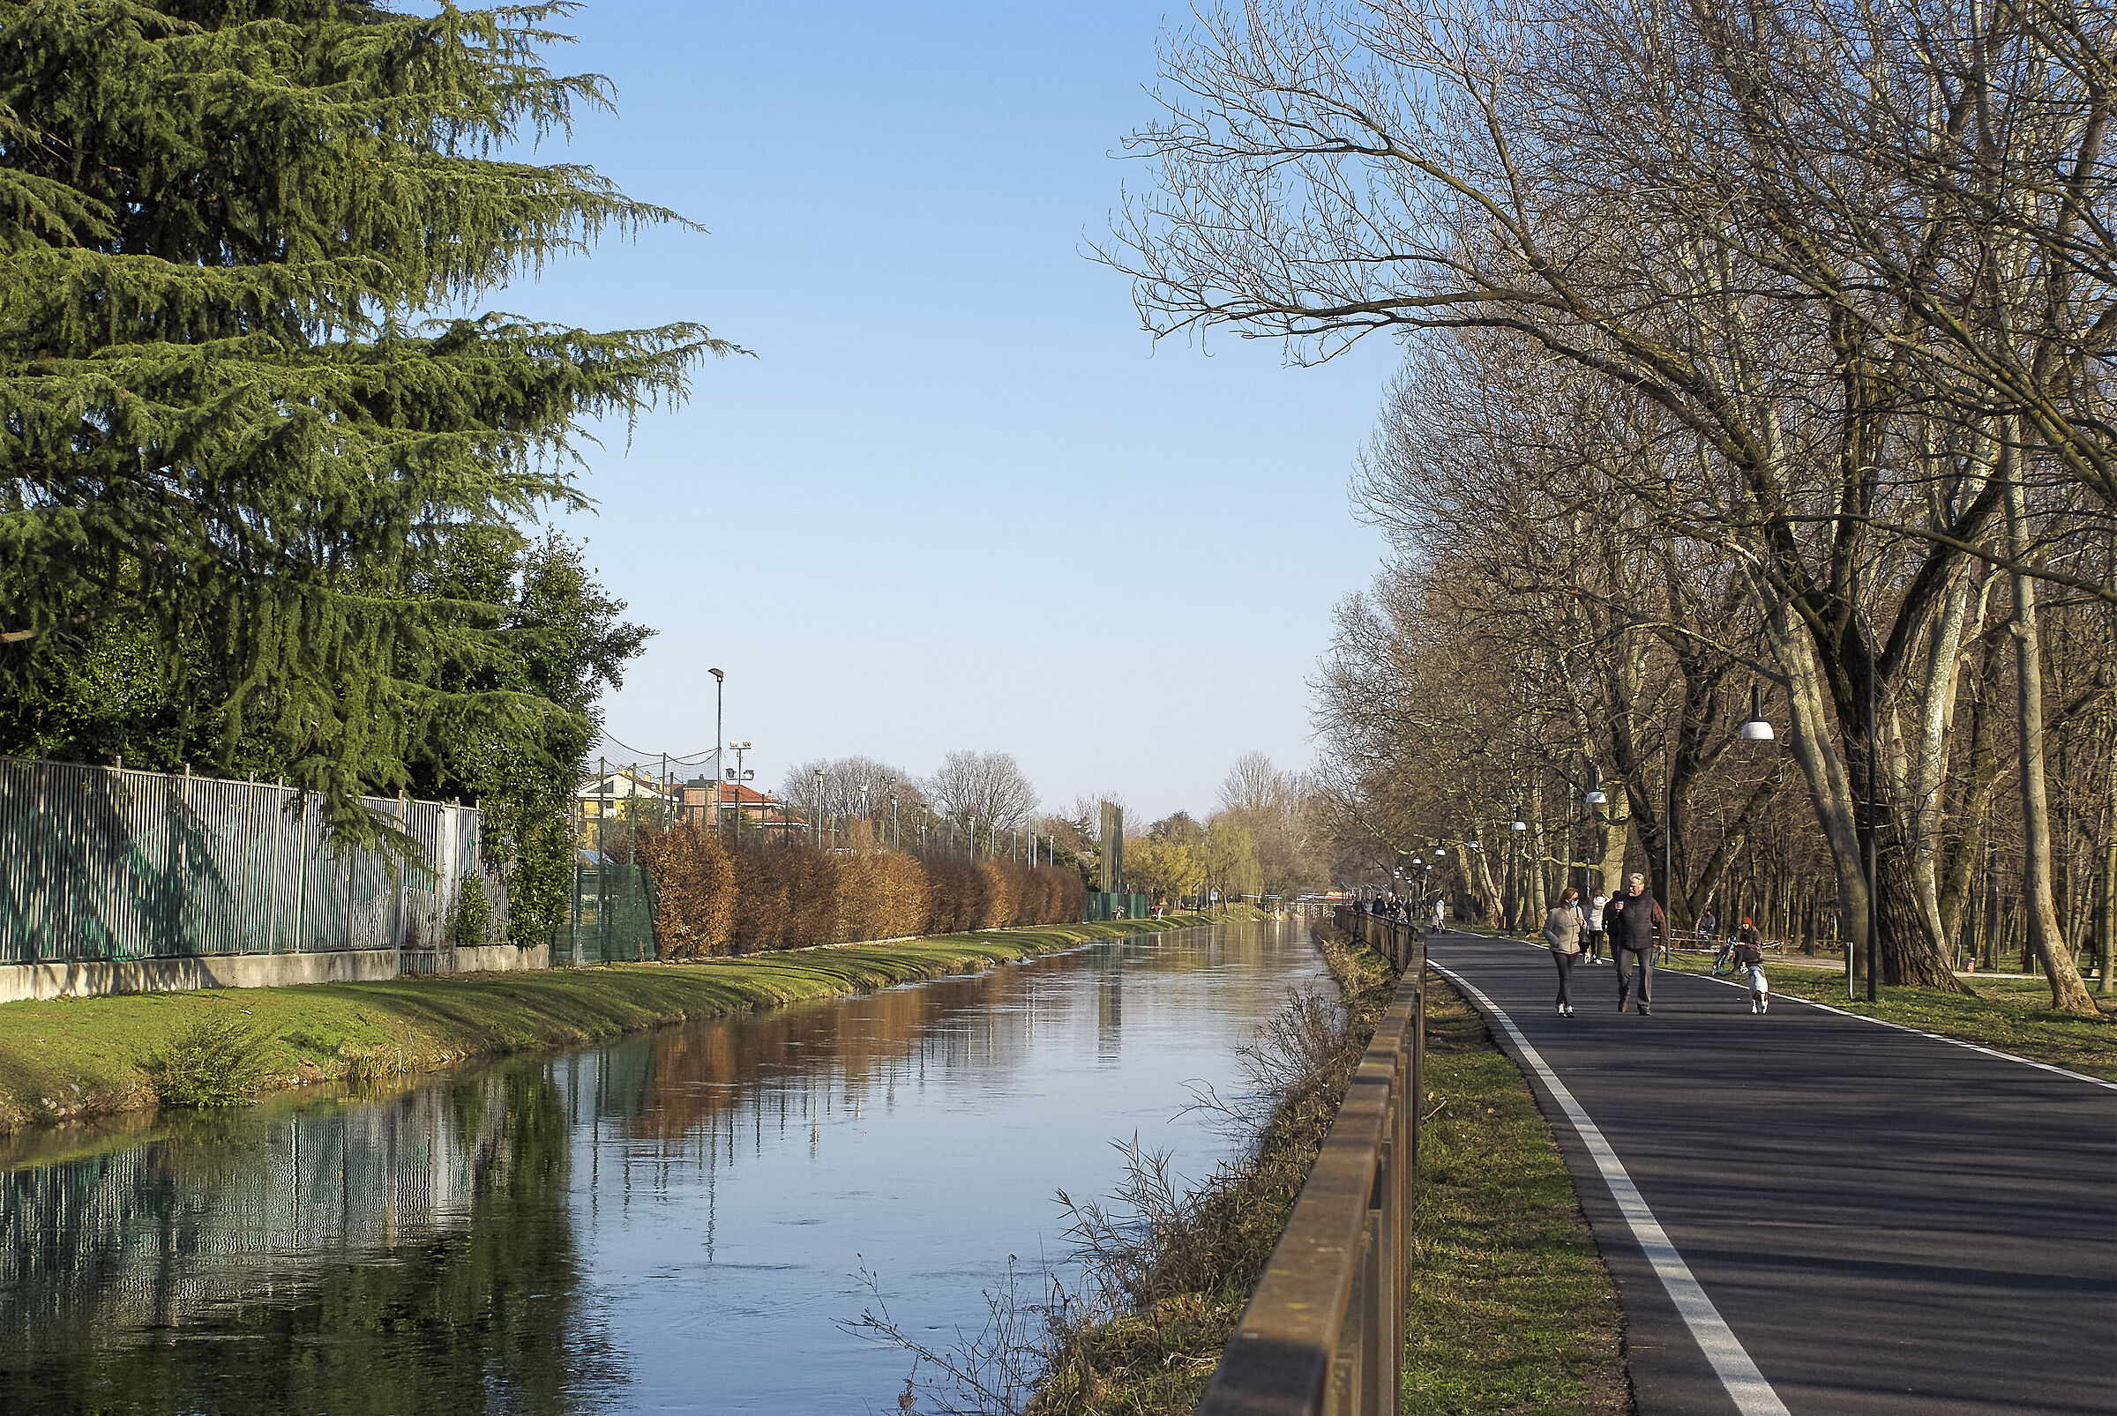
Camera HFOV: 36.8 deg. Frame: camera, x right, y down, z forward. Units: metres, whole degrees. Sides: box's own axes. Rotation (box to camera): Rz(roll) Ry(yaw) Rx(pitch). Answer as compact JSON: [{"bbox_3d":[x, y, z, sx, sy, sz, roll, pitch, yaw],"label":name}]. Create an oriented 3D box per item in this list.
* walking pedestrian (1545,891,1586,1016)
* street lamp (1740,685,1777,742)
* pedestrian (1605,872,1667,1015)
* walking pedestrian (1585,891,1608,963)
[{"bbox_3d":[6.272,3.022,39.400,0.520,1.590,0.380,1,-3,0],"label":"walking pedestrian"},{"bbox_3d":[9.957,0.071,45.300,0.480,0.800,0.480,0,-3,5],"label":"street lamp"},{"bbox_3d":[7.127,2.905,39.200,0.750,1.770,0.480,0,-3,7],"label":"pedestrian"},{"bbox_3d":[12.277,4.988,72.500,0.420,1.680,0.480,4,-4,-41],"label":"walking pedestrian"}]

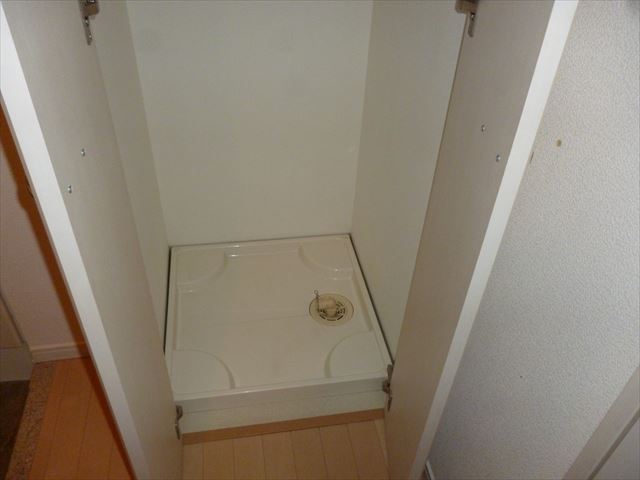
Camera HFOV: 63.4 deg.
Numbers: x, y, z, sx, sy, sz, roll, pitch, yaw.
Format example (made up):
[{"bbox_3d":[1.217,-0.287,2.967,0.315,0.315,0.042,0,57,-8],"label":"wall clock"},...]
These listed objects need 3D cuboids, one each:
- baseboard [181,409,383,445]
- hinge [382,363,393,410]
[{"bbox_3d":[-0.090,0.520,1.460,0.600,0.054,0.016,-4,38,-9],"label":"baseboard"},{"bbox_3d":[0.183,0.395,1.395,0.035,0.125,0.040,-4,38,-9],"label":"hinge"}]

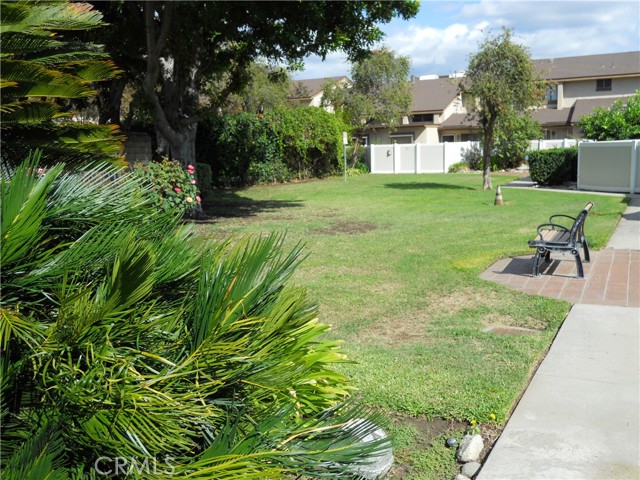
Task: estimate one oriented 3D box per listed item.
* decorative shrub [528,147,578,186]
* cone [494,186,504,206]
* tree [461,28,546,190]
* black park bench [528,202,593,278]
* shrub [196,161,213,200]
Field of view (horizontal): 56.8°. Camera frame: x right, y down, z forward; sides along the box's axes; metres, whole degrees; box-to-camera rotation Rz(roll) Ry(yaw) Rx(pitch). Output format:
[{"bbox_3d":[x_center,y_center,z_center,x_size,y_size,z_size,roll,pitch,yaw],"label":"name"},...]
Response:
[{"bbox_3d":[10.668,-3.330,26.800,1.800,1.550,1.800,3,9,28],"label":"decorative shrub"},{"bbox_3d":[5.370,-1.331,17.700,0.310,0.660,0.310,1,8,16],"label":"cone"},{"bbox_3d":[7.404,-5.314,24.000,3.400,6.500,3.300,1,9,17],"label":"tree"},{"bbox_3d":[3.247,-0.007,7.920,0.660,0.840,1.220,2,9,26],"label":"black park bench"},{"bbox_3d":[-4.418,-2.300,21.600,0.850,1.150,0.850,3,9,28],"label":"shrub"}]

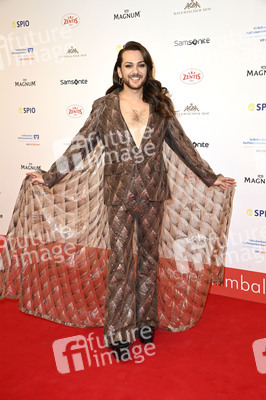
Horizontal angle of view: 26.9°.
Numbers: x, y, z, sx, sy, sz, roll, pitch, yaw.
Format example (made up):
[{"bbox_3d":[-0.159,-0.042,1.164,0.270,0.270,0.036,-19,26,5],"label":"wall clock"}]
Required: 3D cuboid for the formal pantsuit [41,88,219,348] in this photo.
[{"bbox_3d":[-0.008,0.111,3.288,1.056,1.514,0.420,-2,12,-4],"label":"formal pantsuit"}]

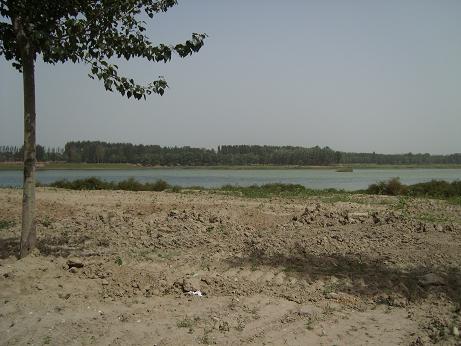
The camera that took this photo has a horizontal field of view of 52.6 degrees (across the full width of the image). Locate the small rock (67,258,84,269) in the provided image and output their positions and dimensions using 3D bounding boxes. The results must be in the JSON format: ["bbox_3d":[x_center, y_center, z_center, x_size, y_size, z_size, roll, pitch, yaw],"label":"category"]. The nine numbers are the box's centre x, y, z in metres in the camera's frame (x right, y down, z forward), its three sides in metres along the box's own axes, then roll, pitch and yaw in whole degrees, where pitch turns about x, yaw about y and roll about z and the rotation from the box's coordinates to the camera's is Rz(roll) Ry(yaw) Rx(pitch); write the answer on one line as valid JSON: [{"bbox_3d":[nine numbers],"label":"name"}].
[{"bbox_3d":[-2.417,1.411,7.269,0.275,0.122,0.193,0,1,0],"label":"small rock"}]

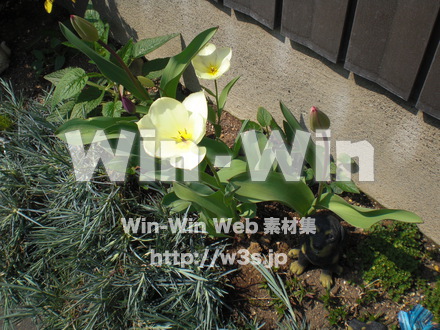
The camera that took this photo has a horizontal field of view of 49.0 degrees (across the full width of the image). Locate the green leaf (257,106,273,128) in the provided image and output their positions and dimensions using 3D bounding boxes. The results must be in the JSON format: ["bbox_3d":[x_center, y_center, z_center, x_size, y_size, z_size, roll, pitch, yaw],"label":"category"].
[{"bbox_3d":[0.090,-0.097,0.980,0.034,0.044,0.014,-12,13,1],"label":"green leaf"}]

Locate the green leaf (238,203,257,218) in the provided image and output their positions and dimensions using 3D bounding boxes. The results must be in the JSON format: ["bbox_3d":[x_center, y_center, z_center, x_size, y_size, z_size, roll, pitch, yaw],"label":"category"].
[{"bbox_3d":[0.052,0.087,0.920,0.034,0.022,0.030,-2,48,0],"label":"green leaf"}]

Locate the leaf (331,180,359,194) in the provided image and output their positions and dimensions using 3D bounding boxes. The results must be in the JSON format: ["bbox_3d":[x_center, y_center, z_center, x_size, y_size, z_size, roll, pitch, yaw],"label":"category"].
[{"bbox_3d":[0.245,0.044,0.945,0.058,0.018,0.026,-2,48,0],"label":"leaf"}]

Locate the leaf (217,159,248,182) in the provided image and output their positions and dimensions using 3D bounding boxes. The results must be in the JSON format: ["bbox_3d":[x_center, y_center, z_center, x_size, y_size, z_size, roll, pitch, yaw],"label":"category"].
[{"bbox_3d":[0.022,0.010,0.865,0.056,0.030,0.038,-2,48,0],"label":"leaf"}]

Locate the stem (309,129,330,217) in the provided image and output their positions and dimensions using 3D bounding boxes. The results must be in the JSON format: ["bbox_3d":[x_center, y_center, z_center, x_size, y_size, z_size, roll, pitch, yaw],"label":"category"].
[{"bbox_3d":[0.177,0.010,0.860,0.020,0.210,0.022,-2,48,0],"label":"stem"}]

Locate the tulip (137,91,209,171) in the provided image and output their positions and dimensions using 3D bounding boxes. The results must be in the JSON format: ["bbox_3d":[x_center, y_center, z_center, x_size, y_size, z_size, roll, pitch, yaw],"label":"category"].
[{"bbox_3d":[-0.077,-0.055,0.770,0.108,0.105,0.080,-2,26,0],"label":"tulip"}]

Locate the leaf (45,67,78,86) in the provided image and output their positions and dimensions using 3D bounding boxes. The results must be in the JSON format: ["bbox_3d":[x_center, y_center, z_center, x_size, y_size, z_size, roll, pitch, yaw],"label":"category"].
[{"bbox_3d":[-0.373,-0.210,1.140,0.076,0.018,0.046,-8,78,-15],"label":"leaf"}]

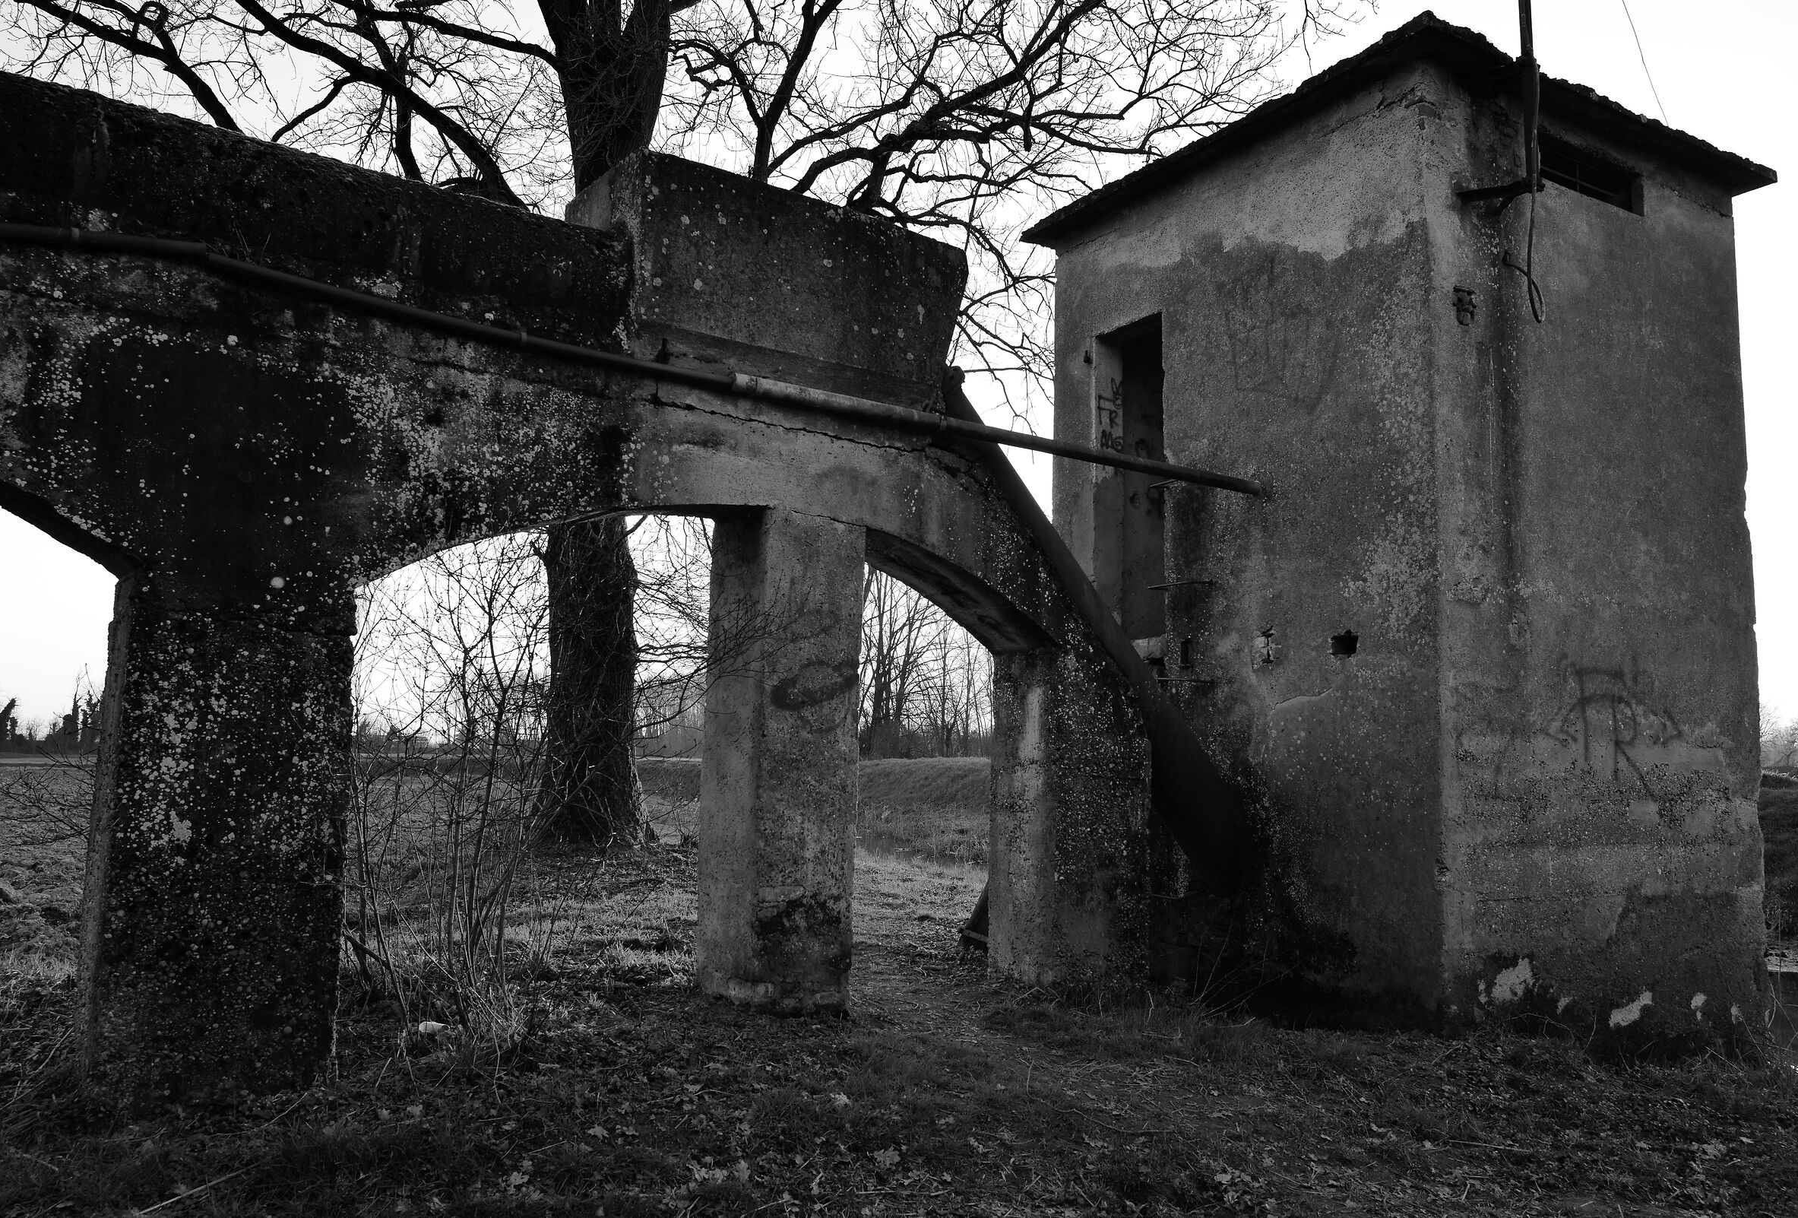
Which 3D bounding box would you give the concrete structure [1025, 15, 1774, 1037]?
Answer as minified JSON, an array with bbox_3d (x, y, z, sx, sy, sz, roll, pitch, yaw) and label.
[{"bbox_3d":[3.332,-0.250,9.817,3.506,5.336,3.702,5,-8,-31],"label":"concrete structure"}]

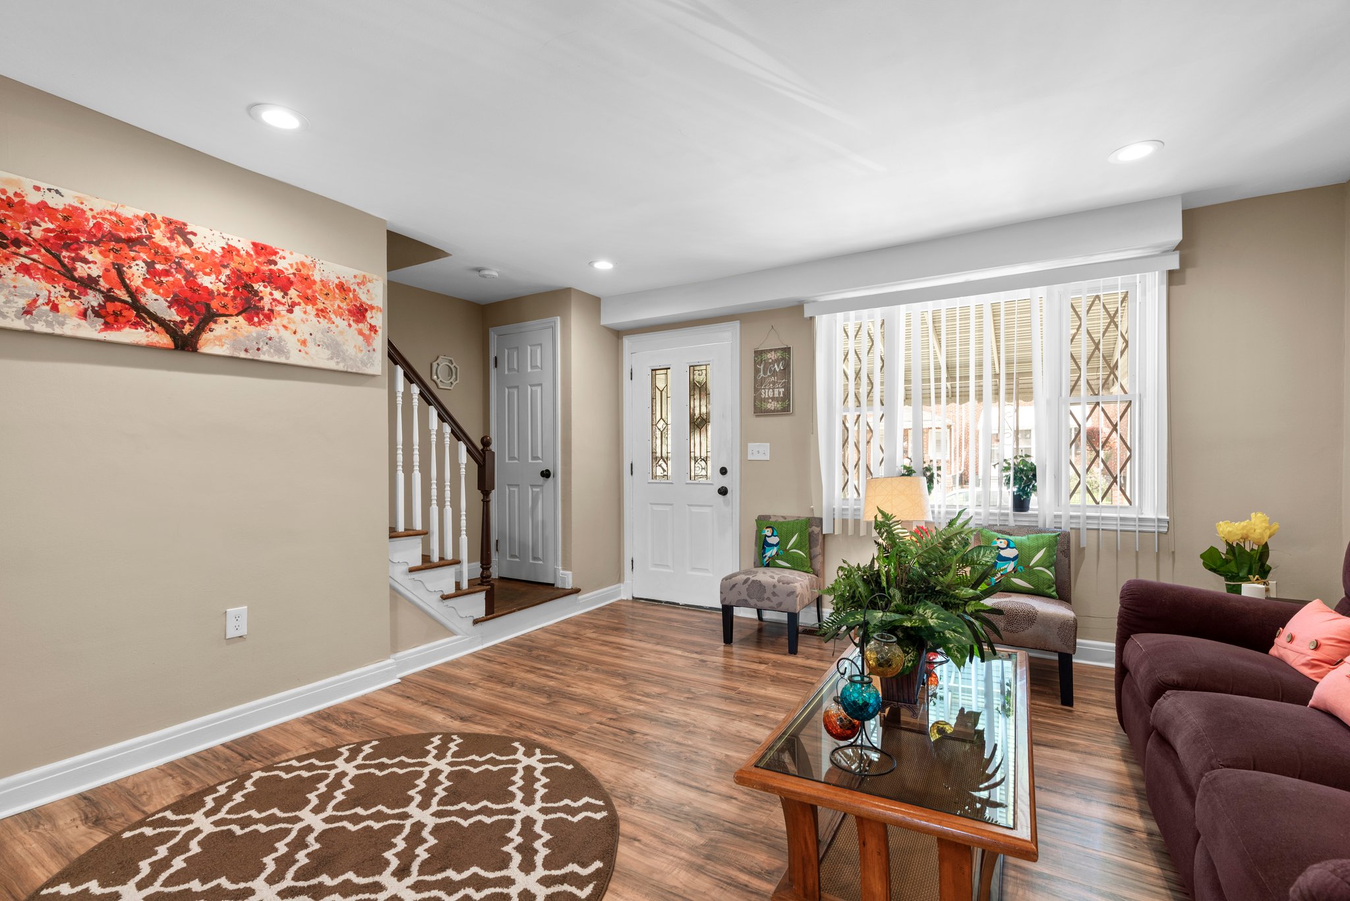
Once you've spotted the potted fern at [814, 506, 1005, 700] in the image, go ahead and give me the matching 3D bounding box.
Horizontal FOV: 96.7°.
[{"bbox_3d":[0.737,0.489,1.869,0.550,0.600,0.480,-1,-1,31],"label":"potted fern"}]

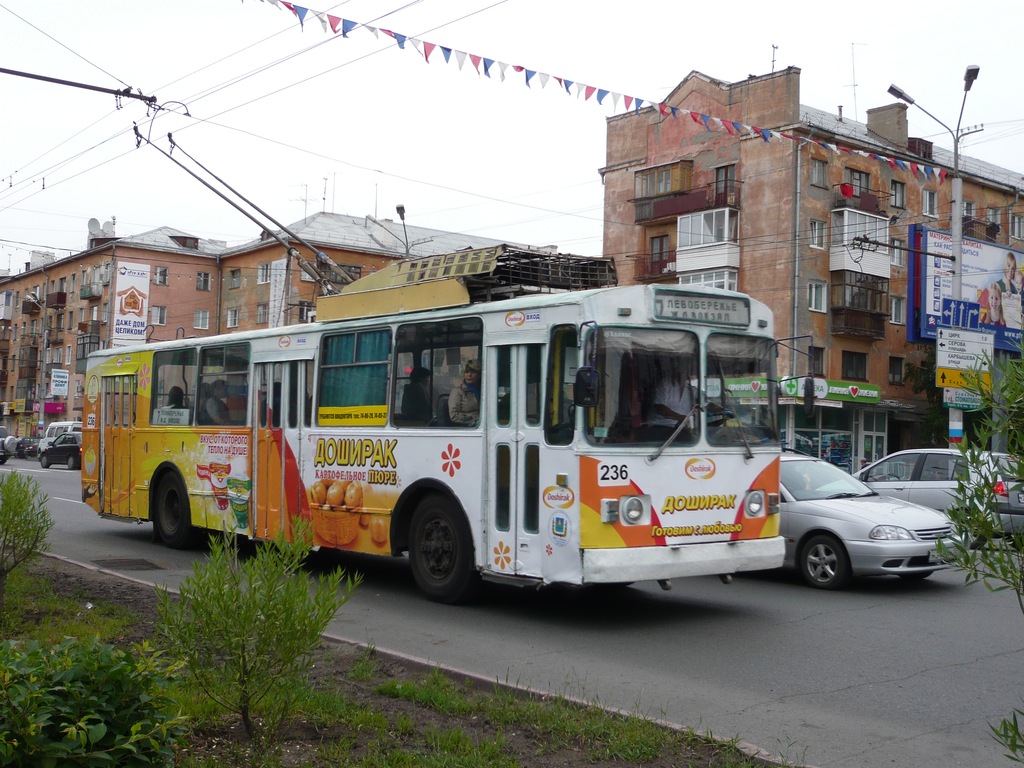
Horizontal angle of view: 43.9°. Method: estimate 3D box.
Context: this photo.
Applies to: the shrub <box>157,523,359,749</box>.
[{"bbox_3d":[-1.301,1.275,6.500,1.030,1.130,1.000,2,-3,0],"label":"shrub"}]

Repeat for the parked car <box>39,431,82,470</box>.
[{"bbox_3d":[-18.259,2.839,53.524,4.000,1.500,1.690,-2,-5,45],"label":"parked car"}]

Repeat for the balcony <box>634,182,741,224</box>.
[{"bbox_3d":[8.479,-8.710,61.747,1.000,1.250,6.100,4,-4,-40],"label":"balcony"}]

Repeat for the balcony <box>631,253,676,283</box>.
[{"bbox_3d":[7.406,-5.827,62.770,1.000,1.200,2.900,4,-4,-40],"label":"balcony"}]

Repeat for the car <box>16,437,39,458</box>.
[{"bbox_3d":[-30.333,3.990,80.076,1.700,1.450,4.400,5,-5,-42],"label":"car"}]

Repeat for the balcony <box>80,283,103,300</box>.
[{"bbox_3d":[-31.759,-6.966,96.180,0.800,1.080,2.750,4,-4,-36],"label":"balcony"}]

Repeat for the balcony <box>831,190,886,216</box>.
[{"bbox_3d":[16.314,-8.494,59.511,3.350,1.150,0.850,5,-4,-39],"label":"balcony"}]

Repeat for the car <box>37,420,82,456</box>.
[{"bbox_3d":[-23.166,3.075,66.592,4.500,2.000,1.740,-2,-5,45],"label":"car"}]

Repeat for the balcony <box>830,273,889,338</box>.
[{"bbox_3d":[16.306,-3.606,59.603,3.300,2.900,0.800,4,-4,-40],"label":"balcony"}]

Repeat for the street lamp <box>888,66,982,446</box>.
[{"bbox_3d":[11.364,-2.360,33.406,1.700,11.500,2.700,5,-5,-40],"label":"street lamp"}]

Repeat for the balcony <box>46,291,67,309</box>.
[{"bbox_3d":[-36.621,-6.648,102.401,0.740,1.100,2.950,4,-4,-36],"label":"balcony"}]

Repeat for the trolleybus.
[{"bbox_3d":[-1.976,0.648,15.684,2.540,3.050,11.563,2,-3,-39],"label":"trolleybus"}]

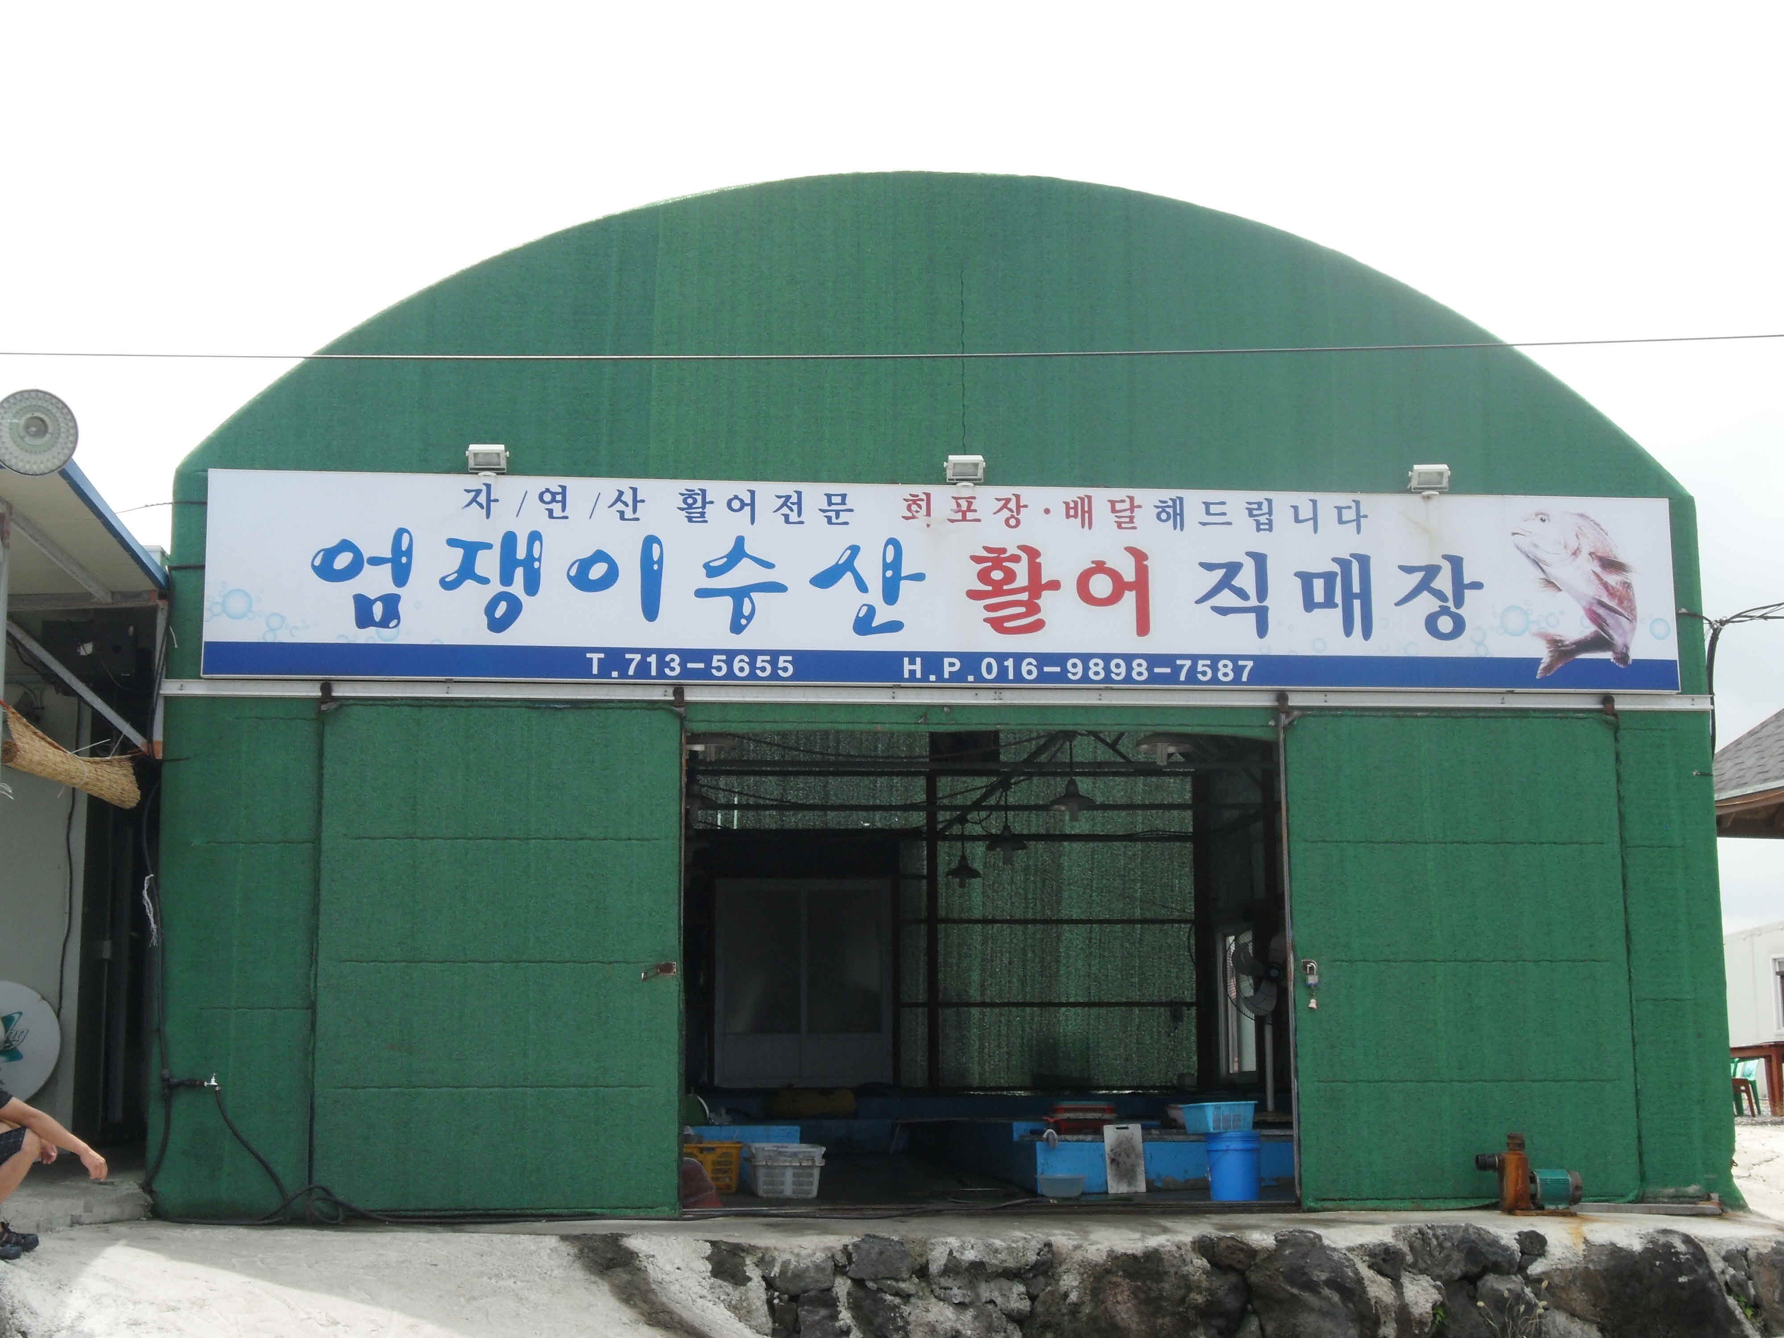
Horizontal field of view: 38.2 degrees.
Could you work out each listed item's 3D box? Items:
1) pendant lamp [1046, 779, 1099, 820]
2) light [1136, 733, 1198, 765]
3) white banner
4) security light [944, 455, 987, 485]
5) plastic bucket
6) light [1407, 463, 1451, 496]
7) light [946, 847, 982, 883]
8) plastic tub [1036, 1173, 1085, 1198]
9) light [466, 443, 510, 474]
[{"bbox_3d":[1.310,0.951,18.700,0.350,0.320,0.350,1,-10,-6],"label":"pendant lamp"},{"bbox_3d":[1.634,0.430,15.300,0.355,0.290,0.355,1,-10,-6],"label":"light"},{"bbox_3d":[0.385,-0.465,14.346,8.217,1.137,0.100,1,-10,-6],"label":"white banner"},{"bbox_3d":[0.407,-1.105,14.335,0.230,0.170,0.130,1,0,-6],"label":"security light"},{"bbox_3d":[1.890,2.750,14.250,0.298,0.378,0.298,0,-10,0],"label":"plastic bucket"},{"bbox_3d":[3.047,-1.075,14.615,0.230,0.170,0.130,1,0,-6],"label":"light"},{"bbox_3d":[0.690,1.887,24.400,0.345,0.330,0.345,1,-10,-6],"label":"light"},{"bbox_3d":[0.956,2.930,14.600,0.275,0.125,0.270,1,-10,-6],"label":"plastic tub"},{"bbox_3d":[-2.205,-1.145,14.060,0.230,0.170,0.130,1,0,-6],"label":"light"}]

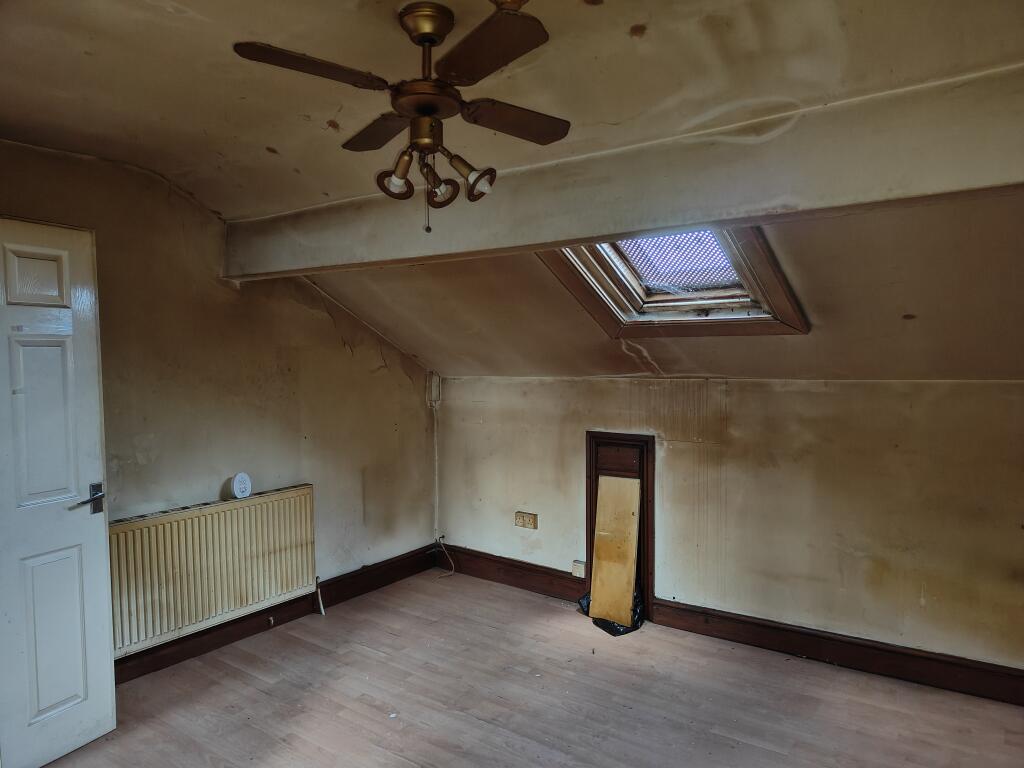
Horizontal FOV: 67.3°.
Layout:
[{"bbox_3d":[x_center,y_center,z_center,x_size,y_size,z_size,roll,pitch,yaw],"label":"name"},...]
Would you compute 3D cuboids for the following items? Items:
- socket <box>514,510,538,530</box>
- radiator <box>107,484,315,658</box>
[{"bbox_3d":[0.093,0.835,4.703,0.147,0.087,0.032,1,4,39],"label":"socket"},{"bbox_3d":[-1.506,0.909,3.873,0.080,0.600,1.220,1,4,36],"label":"radiator"}]

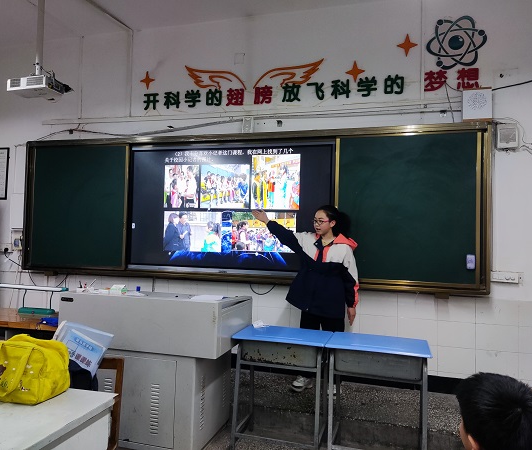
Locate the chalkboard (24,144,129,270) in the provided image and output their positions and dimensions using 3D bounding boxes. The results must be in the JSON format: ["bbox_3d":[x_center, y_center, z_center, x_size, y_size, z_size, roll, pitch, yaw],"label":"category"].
[{"bbox_3d":[-1.901,-0.172,4.346,1.175,1.250,0.070,1,-1,15],"label":"chalkboard"}]

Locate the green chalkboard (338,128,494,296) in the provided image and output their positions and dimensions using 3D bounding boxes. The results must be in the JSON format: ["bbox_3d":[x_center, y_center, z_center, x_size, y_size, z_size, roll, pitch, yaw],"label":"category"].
[{"bbox_3d":[1.149,-0.117,3.503,1.165,1.250,0.070,1,-1,15],"label":"green chalkboard"}]

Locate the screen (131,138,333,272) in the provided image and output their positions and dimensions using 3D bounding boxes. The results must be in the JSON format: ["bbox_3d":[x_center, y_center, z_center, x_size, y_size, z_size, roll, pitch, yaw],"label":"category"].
[{"bbox_3d":[-0.366,-0.143,3.958,1.970,1.165,0.080,1,-1,15],"label":"screen"}]

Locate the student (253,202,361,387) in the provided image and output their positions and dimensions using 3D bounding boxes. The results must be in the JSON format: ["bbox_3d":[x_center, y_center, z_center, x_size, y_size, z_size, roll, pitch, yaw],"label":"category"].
[{"bbox_3d":[0.290,0.572,3.398,0.820,1.450,0.430,1,-1,15],"label":"student"}]

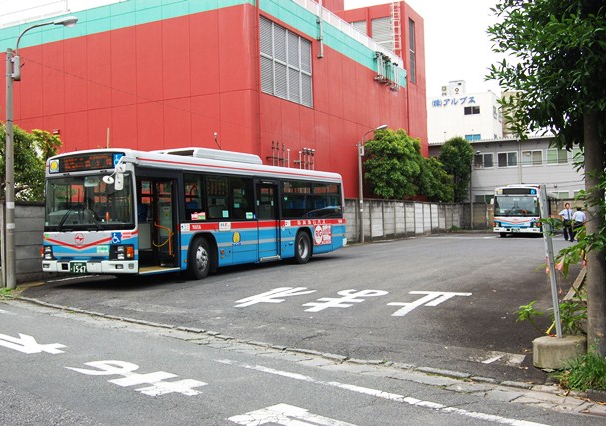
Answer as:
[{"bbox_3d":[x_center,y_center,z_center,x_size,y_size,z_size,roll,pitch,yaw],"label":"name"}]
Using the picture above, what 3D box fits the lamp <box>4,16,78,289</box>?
[{"bbox_3d":[-5.384,-1.183,14.163,1.650,5.420,0.300,-2,-1,14],"label":"lamp"}]

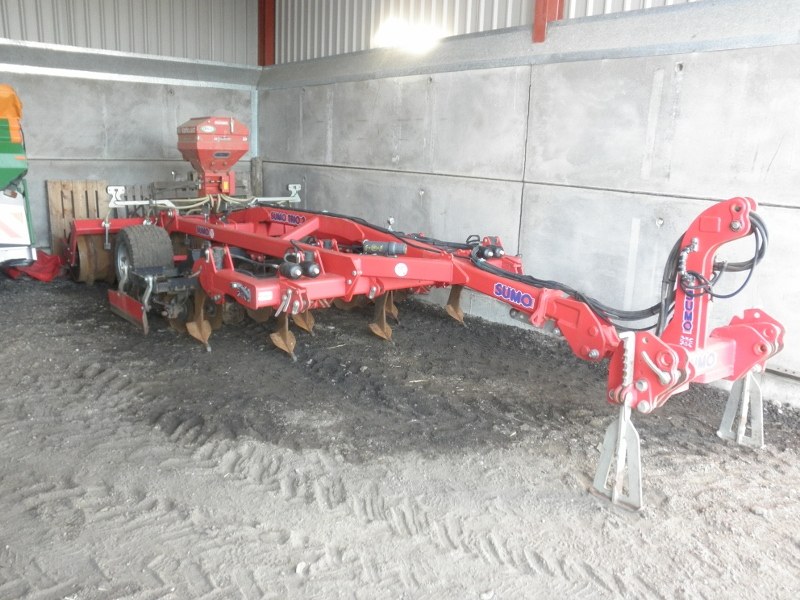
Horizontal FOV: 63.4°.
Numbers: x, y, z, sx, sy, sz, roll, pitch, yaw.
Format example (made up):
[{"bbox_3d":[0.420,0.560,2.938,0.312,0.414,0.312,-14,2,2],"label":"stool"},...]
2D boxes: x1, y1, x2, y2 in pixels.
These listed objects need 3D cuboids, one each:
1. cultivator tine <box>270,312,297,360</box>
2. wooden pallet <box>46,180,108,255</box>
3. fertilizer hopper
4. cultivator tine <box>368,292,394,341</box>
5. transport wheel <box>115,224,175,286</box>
[{"bbox_3d":[-0.990,0.227,5.624,0.270,0.550,0.330,-9,17,-36],"label":"cultivator tine"},{"bbox_3d":[-4.538,-1.093,9.262,0.800,1.200,0.144,-9,12,-38],"label":"wooden pallet"},{"bbox_3d":[-2.340,-1.812,8.133,0.670,0.940,0.620,-9,17,-36],"label":"fertilizer hopper"},{"bbox_3d":[-0.147,0.122,6.164,0.270,0.550,0.330,-9,17,-36],"label":"cultivator tine"},{"bbox_3d":[-2.865,-0.386,7.257,0.410,0.860,0.860,-9,17,-36],"label":"transport wheel"}]

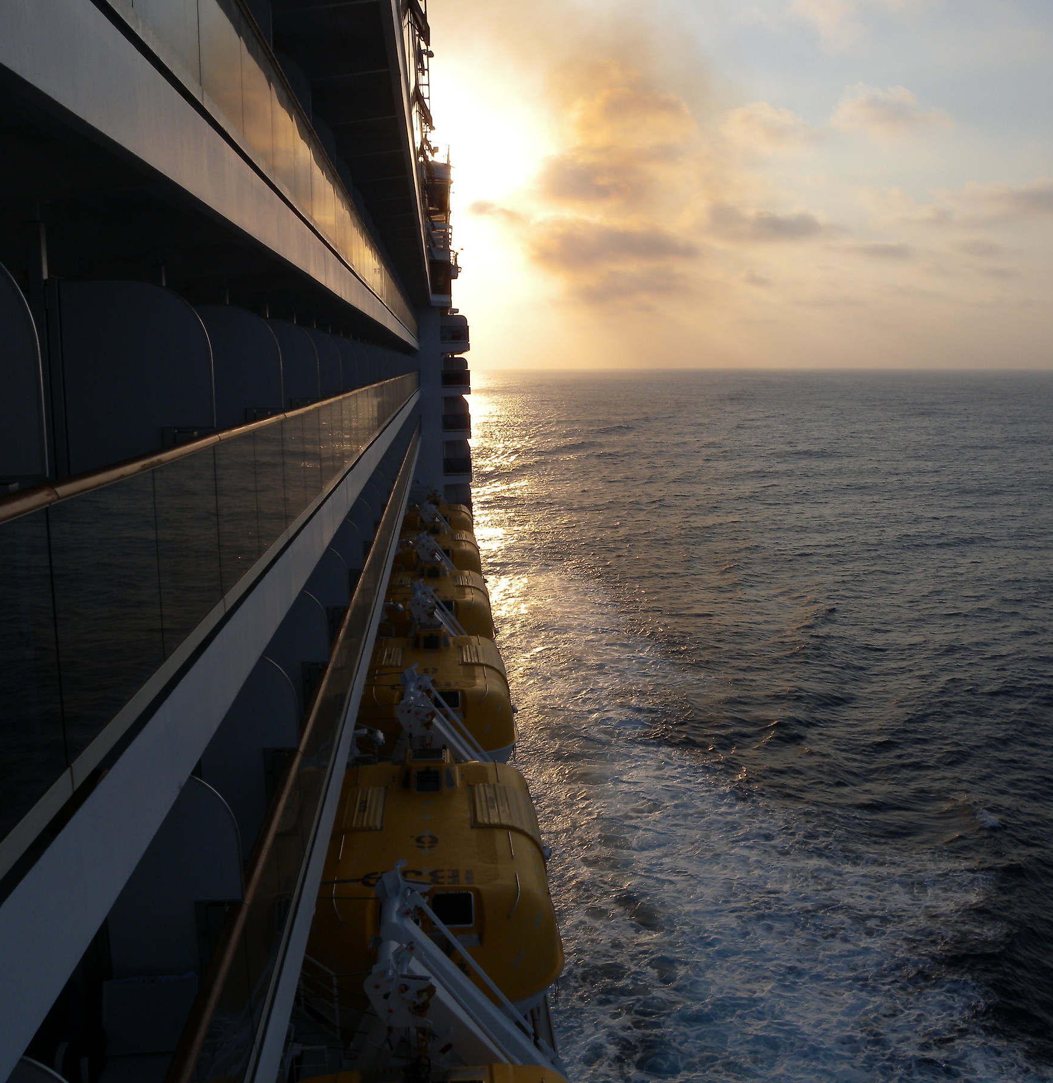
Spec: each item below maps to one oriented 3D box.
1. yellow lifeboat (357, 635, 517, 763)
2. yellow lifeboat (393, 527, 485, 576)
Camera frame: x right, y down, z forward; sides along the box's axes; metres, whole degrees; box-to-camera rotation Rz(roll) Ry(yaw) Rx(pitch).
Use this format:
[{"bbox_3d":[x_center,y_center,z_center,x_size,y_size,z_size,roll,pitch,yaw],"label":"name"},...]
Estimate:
[{"bbox_3d":[-2.571,4.271,32.102,4.300,3.200,9.300,-1,9,-4],"label":"yellow lifeboat"},{"bbox_3d":[-4.251,0.927,54.086,4.300,3.200,9.300,-1,9,-4],"label":"yellow lifeboat"}]

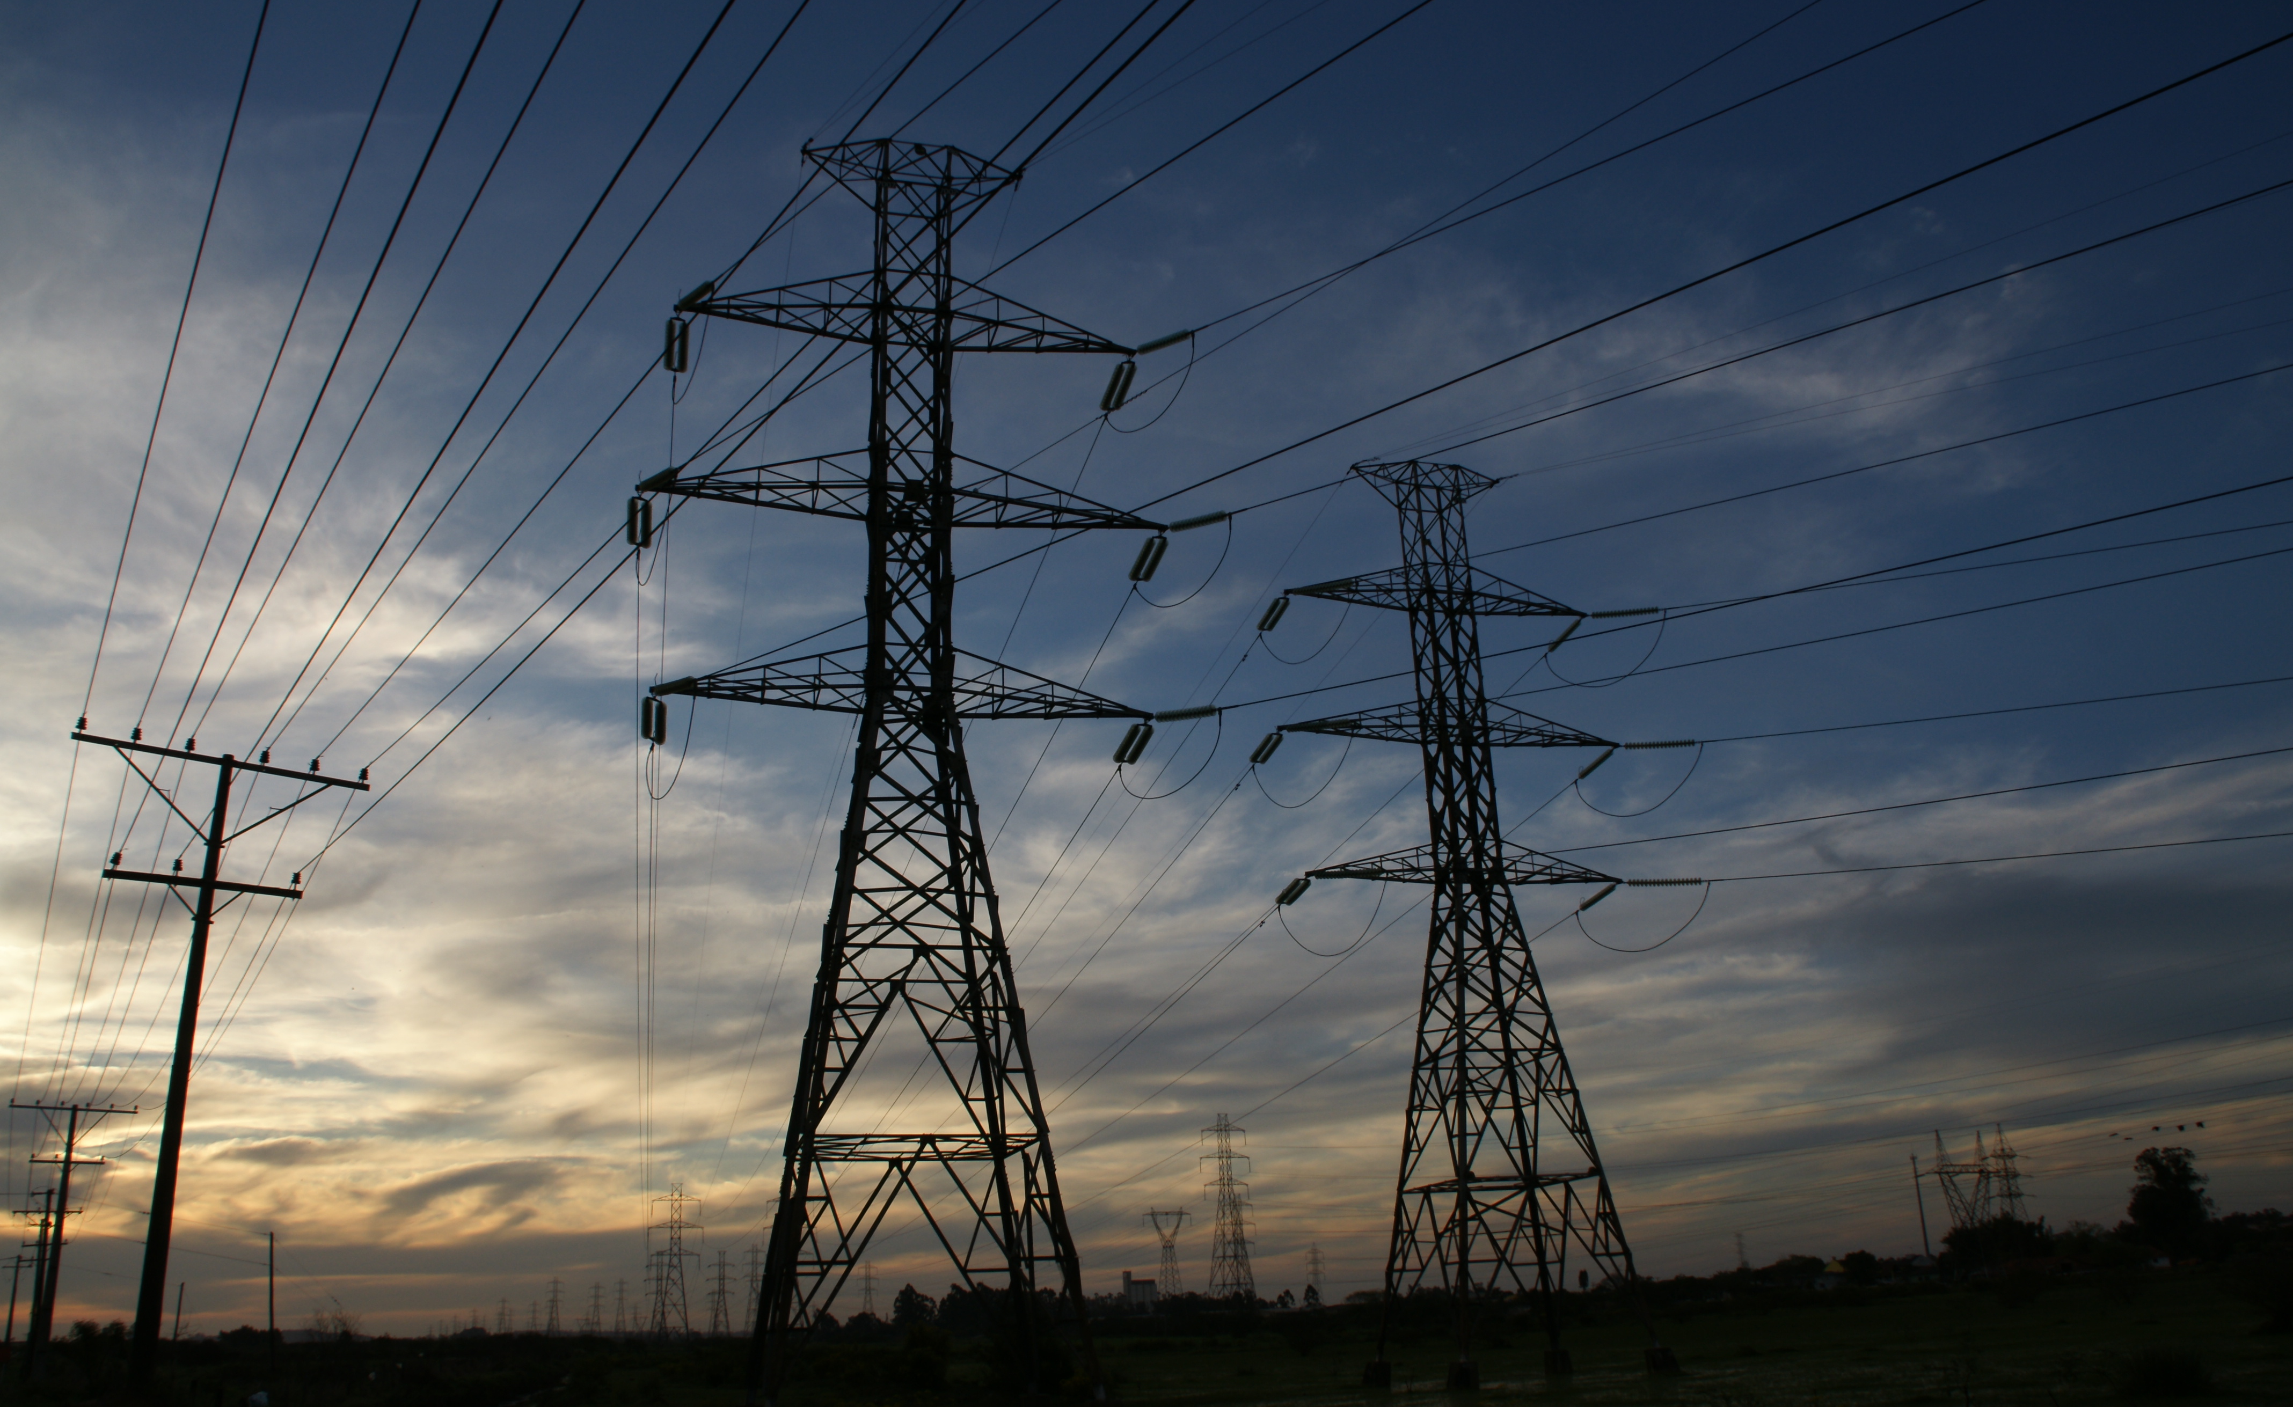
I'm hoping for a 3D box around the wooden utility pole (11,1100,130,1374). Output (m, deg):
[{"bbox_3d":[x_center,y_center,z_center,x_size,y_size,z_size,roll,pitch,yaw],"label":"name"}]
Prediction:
[{"bbox_3d":[-37.213,18.191,58.695,3.950,8.860,0.400,14,-25,-39],"label":"wooden utility pole"}]

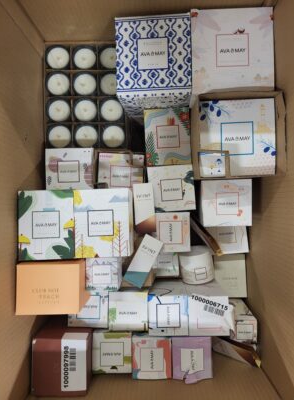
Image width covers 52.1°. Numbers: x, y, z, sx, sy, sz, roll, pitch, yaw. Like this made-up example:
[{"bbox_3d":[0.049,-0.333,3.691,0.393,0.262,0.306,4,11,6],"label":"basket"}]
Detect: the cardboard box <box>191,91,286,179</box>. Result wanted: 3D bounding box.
[{"bbox_3d":[0.143,-0.099,0.517,0.129,0.140,0.129,-2,90,1],"label":"cardboard box"}]

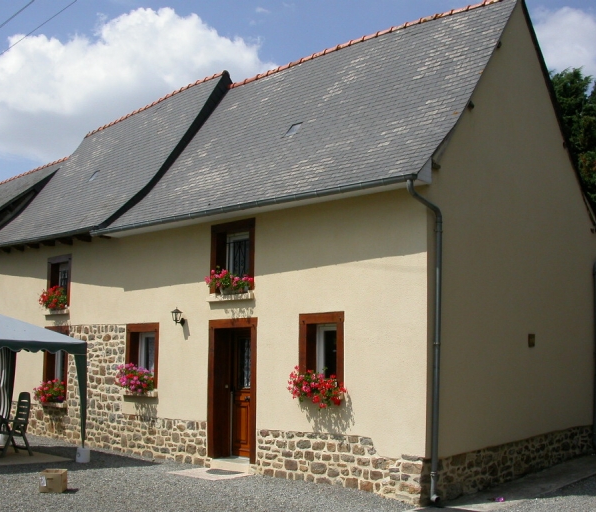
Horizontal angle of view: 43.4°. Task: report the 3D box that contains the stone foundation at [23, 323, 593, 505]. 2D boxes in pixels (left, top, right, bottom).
[{"bbox_3d":[-0.082,2.774,15.387,10.100,2.500,6.200,-6,-11,41],"label":"stone foundation"}]

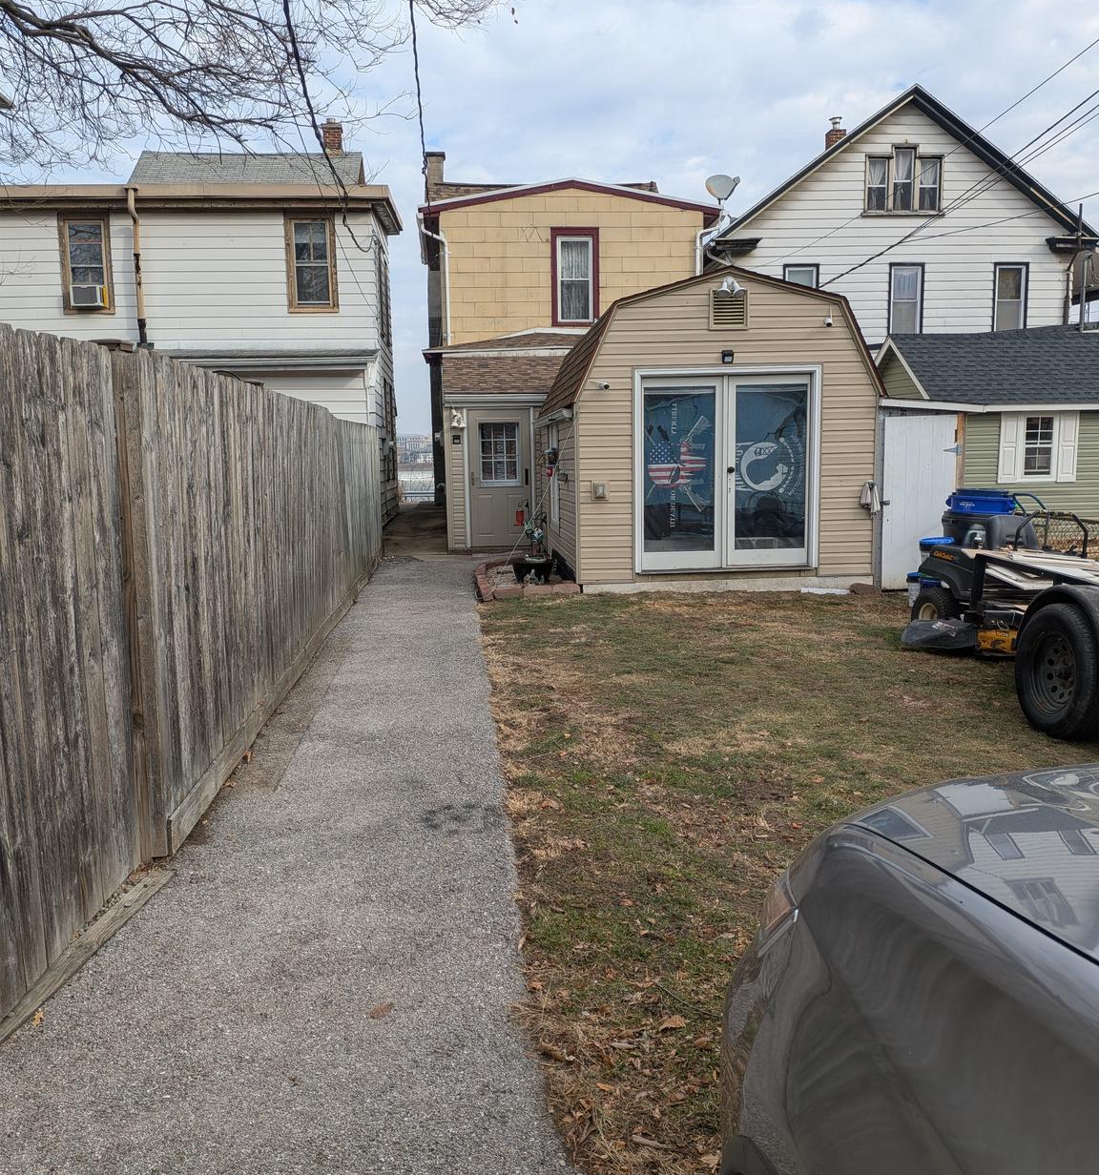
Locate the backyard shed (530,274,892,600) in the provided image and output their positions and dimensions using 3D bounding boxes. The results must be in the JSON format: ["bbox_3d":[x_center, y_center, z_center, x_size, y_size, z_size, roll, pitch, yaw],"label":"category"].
[{"bbox_3d":[1.620,-1.890,12.705,3.270,3.290,4.750,-2,8,-4],"label":"backyard shed"}]

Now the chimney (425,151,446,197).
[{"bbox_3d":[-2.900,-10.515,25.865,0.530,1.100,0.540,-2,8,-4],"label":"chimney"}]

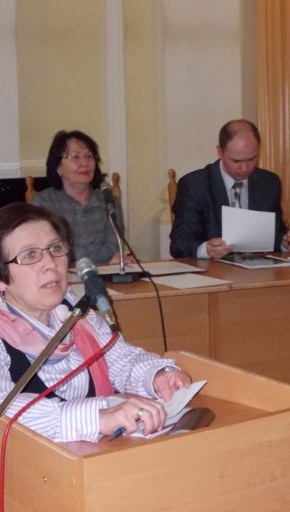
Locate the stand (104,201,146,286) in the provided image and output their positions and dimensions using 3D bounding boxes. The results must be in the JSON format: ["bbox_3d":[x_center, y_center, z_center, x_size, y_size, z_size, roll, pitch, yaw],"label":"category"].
[{"bbox_3d":[-0.086,-0.044,3.702,0.155,0.270,0.130,2,9,22],"label":"stand"}]

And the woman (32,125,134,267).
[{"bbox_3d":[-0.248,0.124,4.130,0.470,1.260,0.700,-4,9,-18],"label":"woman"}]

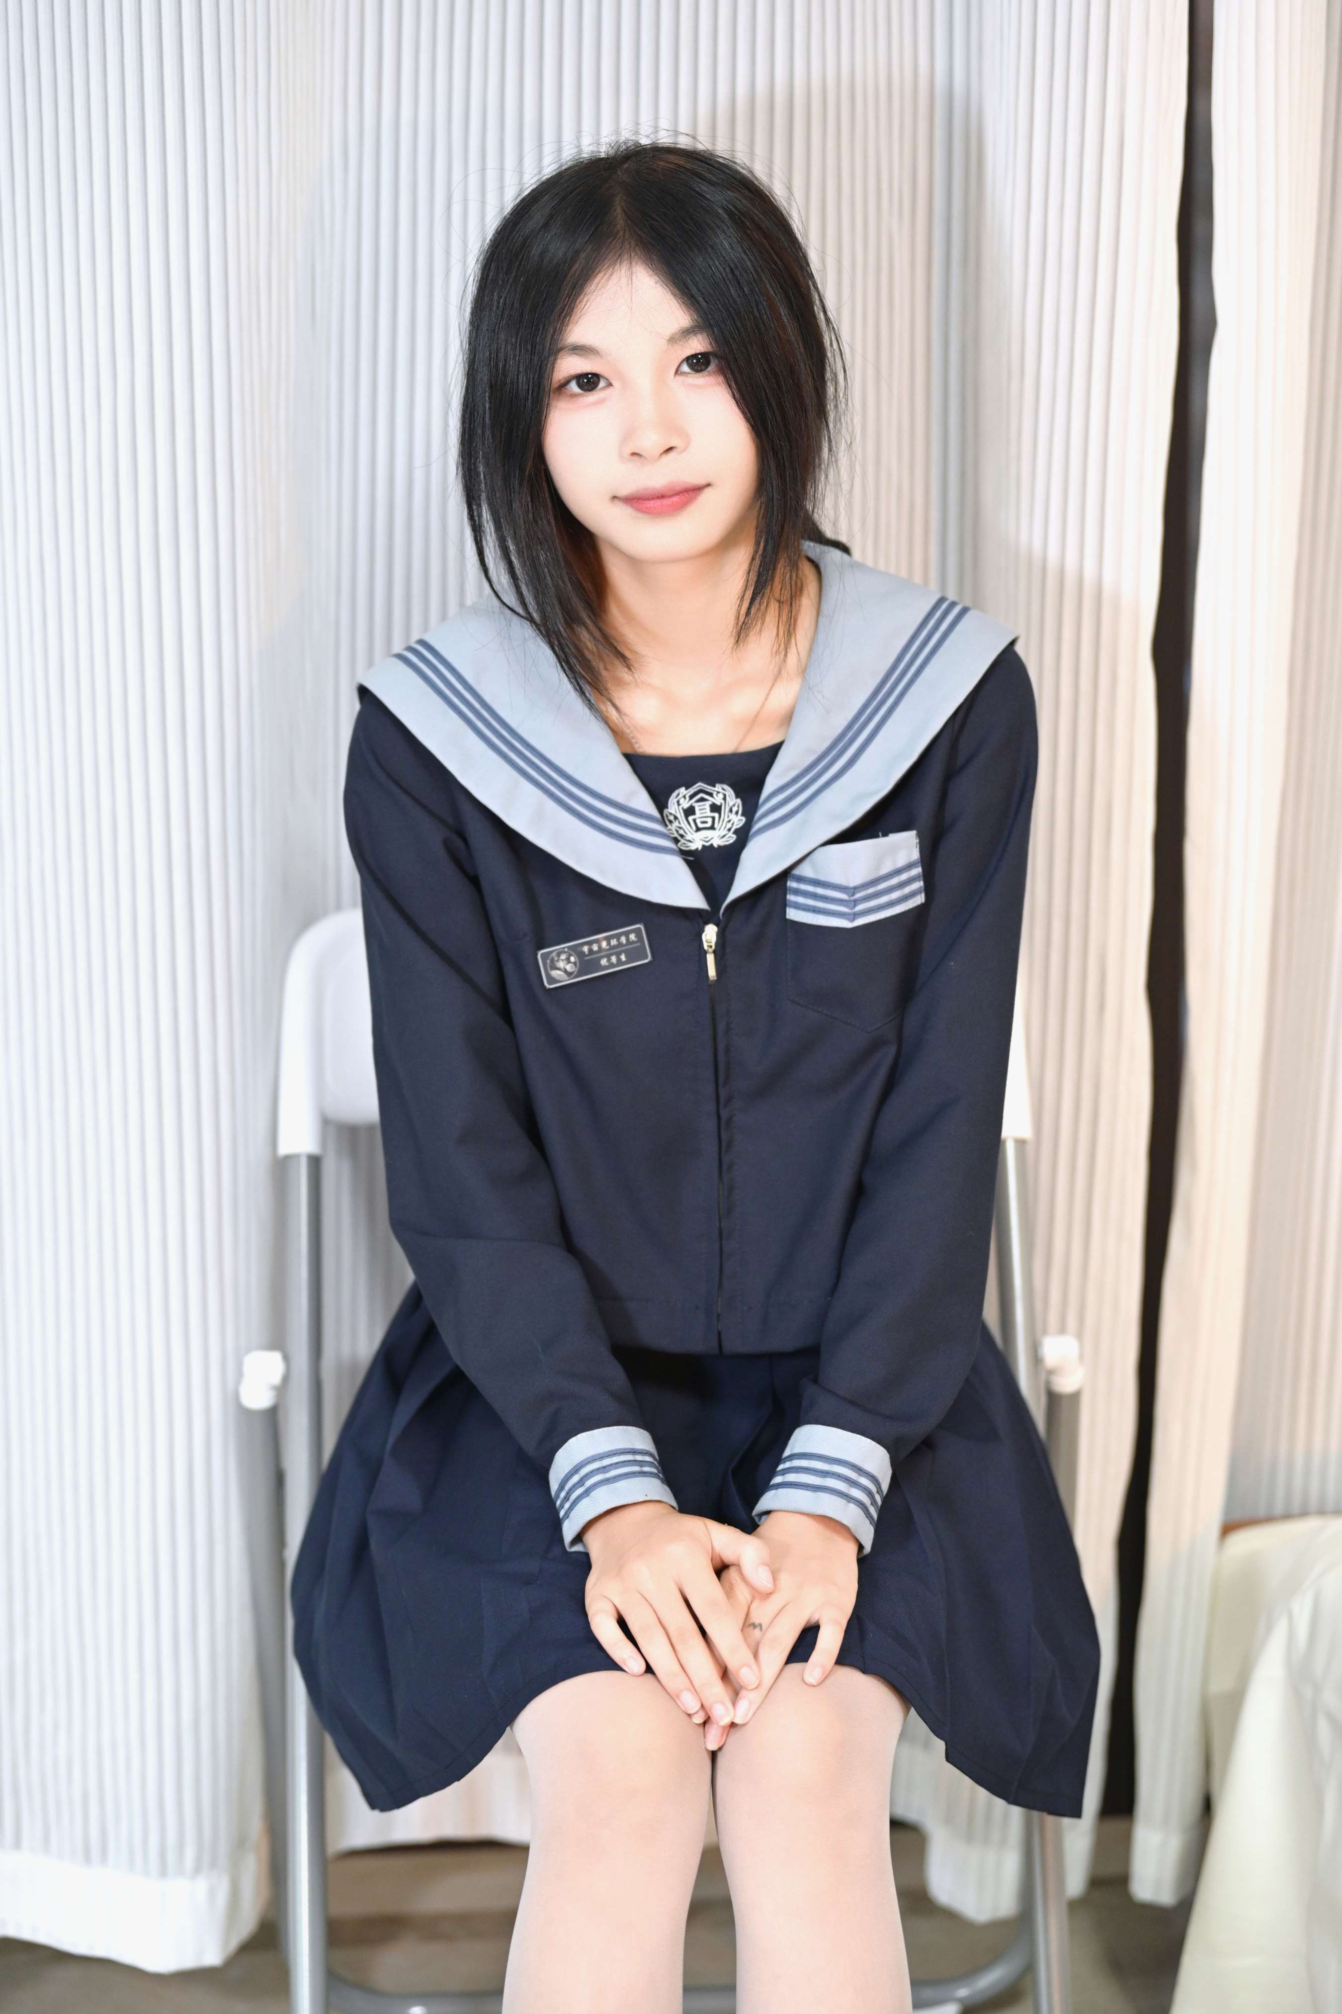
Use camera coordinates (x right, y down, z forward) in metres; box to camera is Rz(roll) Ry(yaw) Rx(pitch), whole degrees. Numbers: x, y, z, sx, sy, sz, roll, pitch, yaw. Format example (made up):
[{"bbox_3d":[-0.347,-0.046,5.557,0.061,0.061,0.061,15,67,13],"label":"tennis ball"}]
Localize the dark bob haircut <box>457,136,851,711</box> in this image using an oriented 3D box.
[{"bbox_3d":[-0.010,-0.335,2.490,0.220,0.305,0.240,-5,11,1],"label":"dark bob haircut"}]

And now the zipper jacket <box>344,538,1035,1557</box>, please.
[{"bbox_3d":[0.011,0.008,2.430,0.390,0.475,0.400,-1,14,-5],"label":"zipper jacket"}]

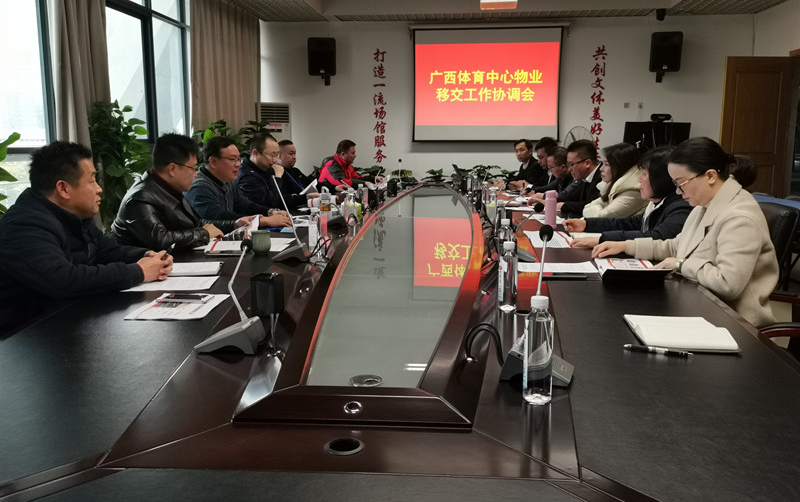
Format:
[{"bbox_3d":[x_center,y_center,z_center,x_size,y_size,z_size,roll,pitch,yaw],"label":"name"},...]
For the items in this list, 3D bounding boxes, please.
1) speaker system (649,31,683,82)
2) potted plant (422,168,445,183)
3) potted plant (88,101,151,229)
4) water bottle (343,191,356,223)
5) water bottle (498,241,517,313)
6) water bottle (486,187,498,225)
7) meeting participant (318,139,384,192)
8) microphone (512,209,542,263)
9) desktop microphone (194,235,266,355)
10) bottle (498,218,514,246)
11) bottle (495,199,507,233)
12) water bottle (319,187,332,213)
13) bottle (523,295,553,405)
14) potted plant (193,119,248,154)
[{"bbox_3d":[3.484,-2.566,8.795,0.370,0.560,0.310,2,17,10],"label":"speaker system"},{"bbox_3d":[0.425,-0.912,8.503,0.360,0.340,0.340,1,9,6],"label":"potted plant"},{"bbox_3d":[-2.177,-0.396,5.322,0.460,1.563,0.460,1,9,5],"label":"potted plant"},{"bbox_3d":[-0.307,-0.271,4.136,0.068,0.205,0.068,1,9,6],"label":"water bottle"},{"bbox_3d":[0.309,0.073,1.905,0.052,0.196,0.052,1,9,5],"label":"water bottle"},{"bbox_3d":[0.527,-0.252,3.857,0.064,0.220,0.064,1,9,6],"label":"water bottle"},{"bbox_3d":[-0.500,-0.506,6.980,0.640,1.270,0.520,2,9,10],"label":"meeting participant"},{"bbox_3d":[0.504,-0.084,2.762,0.175,0.230,0.110,2,9,14],"label":"microphone"},{"bbox_3d":[-0.392,0.098,1.546,0.142,0.258,0.110,1,9,5],"label":"desktop microphone"},{"bbox_3d":[0.387,-0.017,2.458,0.053,0.191,0.053,1,9,6],"label":"bottle"},{"bbox_3d":[0.512,-0.162,3.435,0.057,0.198,0.057,1,9,6],"label":"bottle"},{"bbox_3d":[-0.525,-0.364,4.743,0.074,0.180,0.074,1,9,5],"label":"water bottle"},{"bbox_3d":[0.255,0.179,1.226,0.052,0.196,0.052,1,9,5],"label":"bottle"},{"bbox_3d":[-1.735,-0.559,6.616,0.540,1.450,0.540,1,9,6],"label":"potted plant"}]

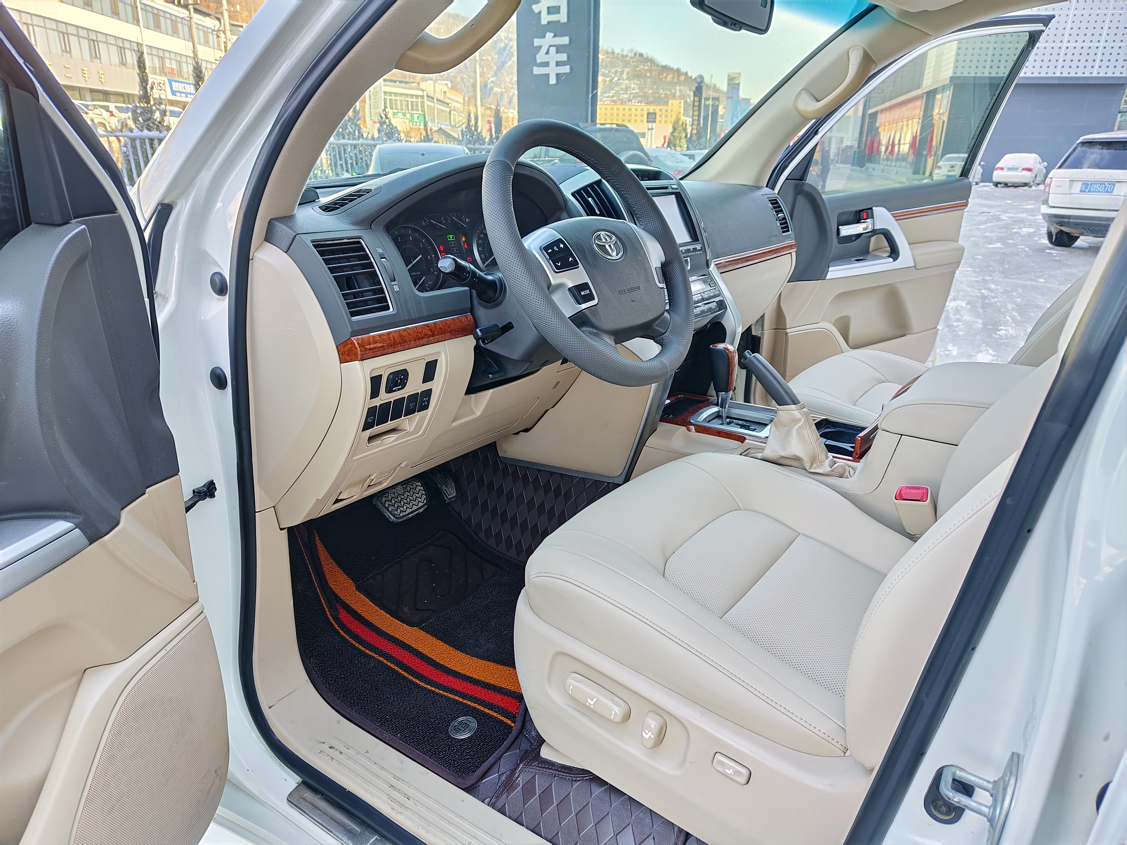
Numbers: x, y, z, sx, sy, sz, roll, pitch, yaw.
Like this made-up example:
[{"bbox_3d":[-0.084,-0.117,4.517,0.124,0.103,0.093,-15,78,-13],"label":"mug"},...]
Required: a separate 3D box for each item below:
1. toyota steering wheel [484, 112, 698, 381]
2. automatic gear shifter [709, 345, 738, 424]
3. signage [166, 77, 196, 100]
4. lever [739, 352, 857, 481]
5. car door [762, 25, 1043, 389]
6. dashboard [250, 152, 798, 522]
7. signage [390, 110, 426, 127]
[{"bbox_3d":[0.042,-0.228,1.014,0.110,0.388,0.388,-24,0,41],"label":"toyota steering wheel"},{"bbox_3d":[0.297,-0.070,1.355,0.060,0.160,0.055,16,25,37],"label":"automatic gear shifter"},{"bbox_3d":[-30.739,-26.928,60.587,0.200,1.400,6.000,0,20,-3],"label":"signage"},{"bbox_3d":[0.367,-0.015,1.181,0.195,0.175,0.085,16,25,37],"label":"lever"},{"bbox_3d":[0.993,-0.637,2.286,1.040,1.150,0.180,-12,23,-31],"label":"car door"},{"bbox_3d":[0.073,-0.284,1.493,0.520,0.490,1.470,16,25,37],"label":"dashboard"},{"bbox_3d":[-23.428,-45.991,113.214,5.800,1.700,0.200,-16,26,-39],"label":"signage"}]

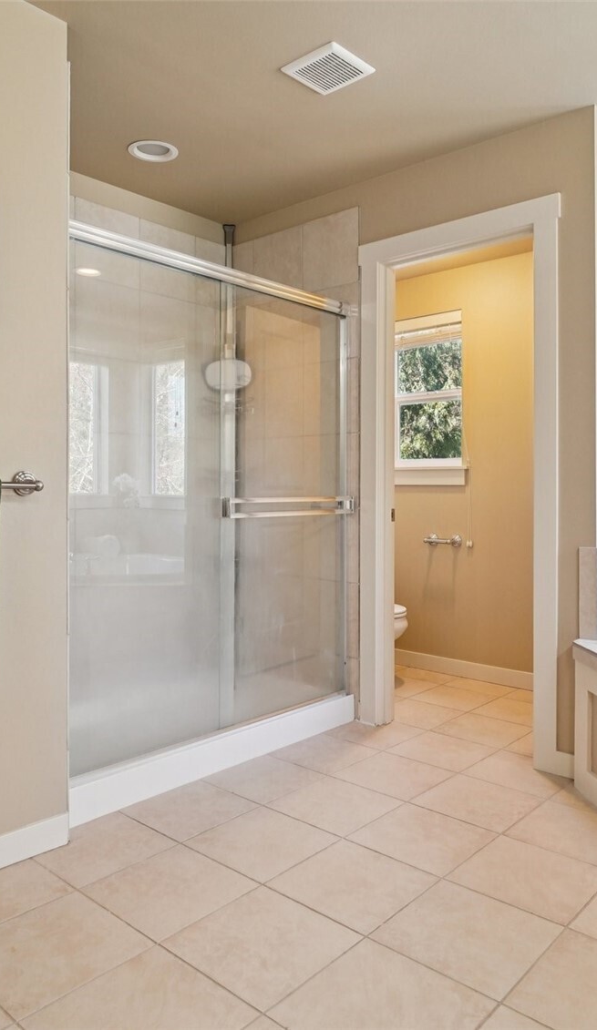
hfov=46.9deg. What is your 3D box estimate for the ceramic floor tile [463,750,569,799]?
[{"bbox_3d":[0.837,0.972,2.581,0.328,0.010,0.335,0,0,42],"label":"ceramic floor tile"}]

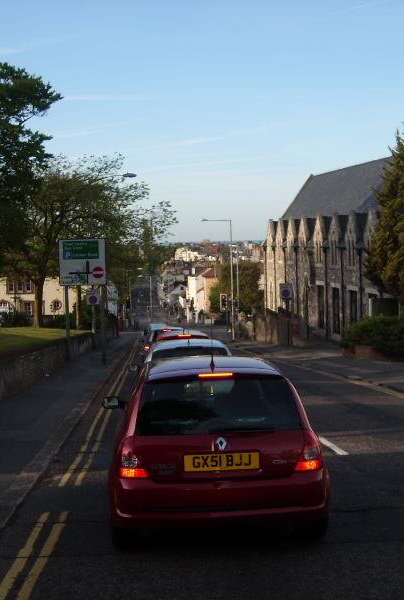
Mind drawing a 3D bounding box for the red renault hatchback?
[{"bbox_3d":[0.035,1.205,7.460,1.700,1.420,3.810,-2,-2,-4],"label":"red renault hatchback"}]

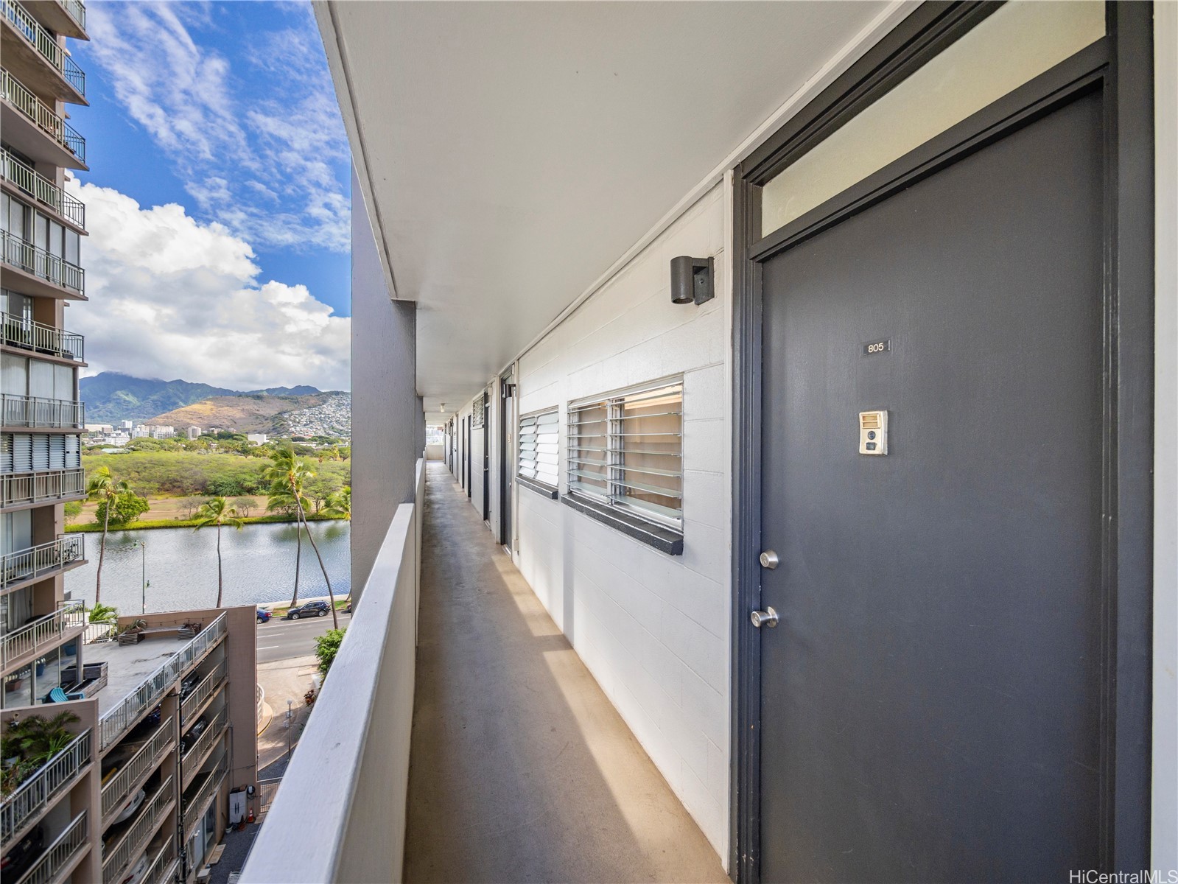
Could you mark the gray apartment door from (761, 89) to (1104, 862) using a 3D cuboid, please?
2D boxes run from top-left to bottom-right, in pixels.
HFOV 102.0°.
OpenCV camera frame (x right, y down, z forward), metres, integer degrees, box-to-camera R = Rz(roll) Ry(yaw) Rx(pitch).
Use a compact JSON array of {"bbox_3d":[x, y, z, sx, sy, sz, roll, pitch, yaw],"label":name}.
[{"bbox_3d":[0.759,0.458,1.224,0.045,2.130,0.910,0,1,-19],"label":"gray apartment door"}]

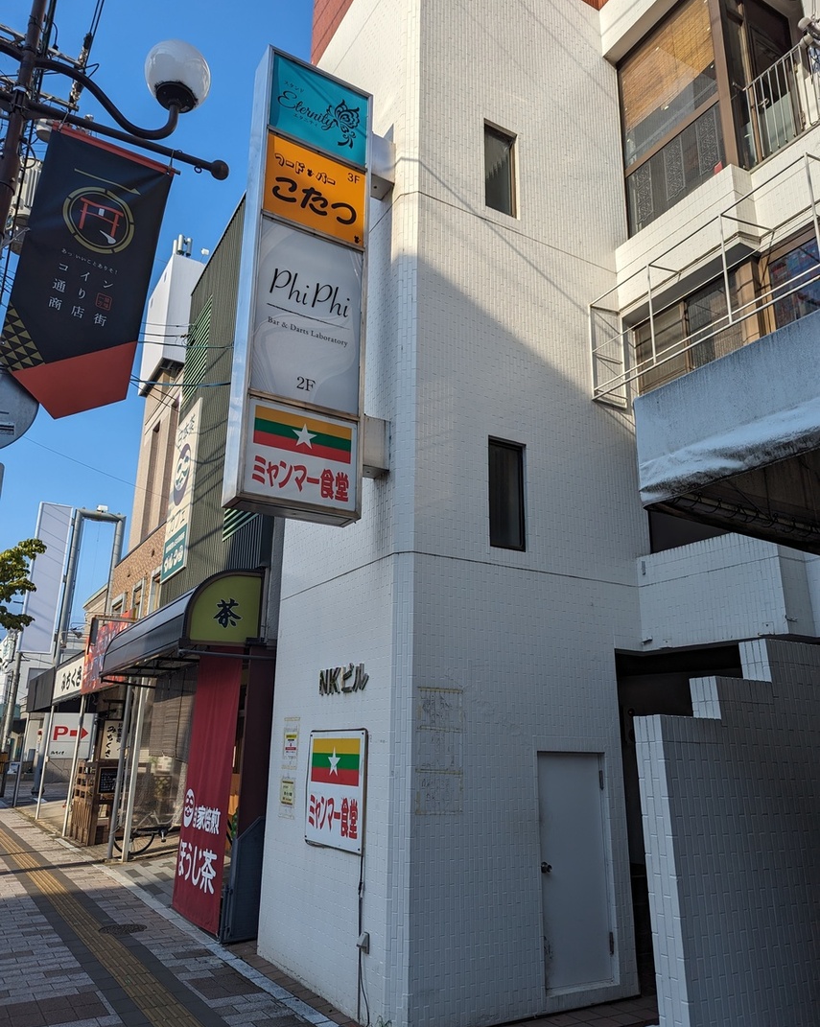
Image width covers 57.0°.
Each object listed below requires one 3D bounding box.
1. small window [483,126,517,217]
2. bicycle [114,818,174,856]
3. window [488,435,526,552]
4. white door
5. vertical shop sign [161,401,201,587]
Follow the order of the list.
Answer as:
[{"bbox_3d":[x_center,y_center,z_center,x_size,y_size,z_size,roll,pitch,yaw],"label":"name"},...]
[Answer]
[{"bbox_3d":[0.878,-3.375,7.470,0.410,1.030,0.090,11,-20,-28],"label":"small window"},{"bbox_3d":[-4.142,5.257,12.946,1.780,1.050,0.560,13,-21,-33],"label":"bicycle"},{"bbox_3d":[0.819,-0.154,6.462,0.405,0.980,0.090,11,-20,-28],"label":"window"},{"bbox_3d":[1.269,2.731,5.870,0.700,1.660,0.080,11,-20,-28],"label":"white door"},{"bbox_3d":[-3.715,-0.340,12.367,0.100,2.830,1.380,11,-20,-30],"label":"vertical shop sign"}]

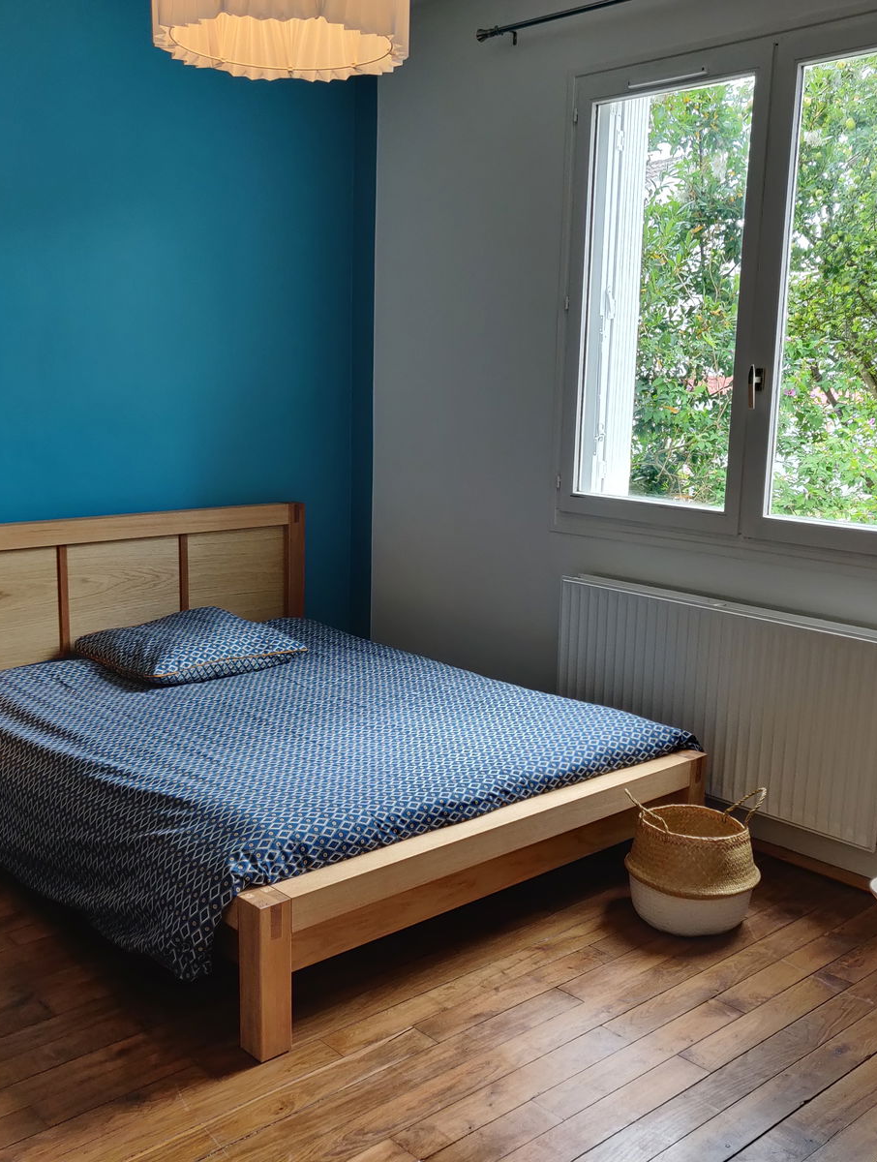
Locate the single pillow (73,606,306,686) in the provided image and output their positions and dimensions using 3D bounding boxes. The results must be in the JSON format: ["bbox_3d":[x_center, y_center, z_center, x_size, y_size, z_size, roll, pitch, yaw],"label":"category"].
[{"bbox_3d":[-0.892,0.216,3.929,0.640,0.170,0.600,-7,13,-43],"label":"single pillow"}]

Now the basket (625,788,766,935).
[{"bbox_3d":[0.689,0.736,3.028,0.375,0.336,0.365,4,10,14],"label":"basket"}]

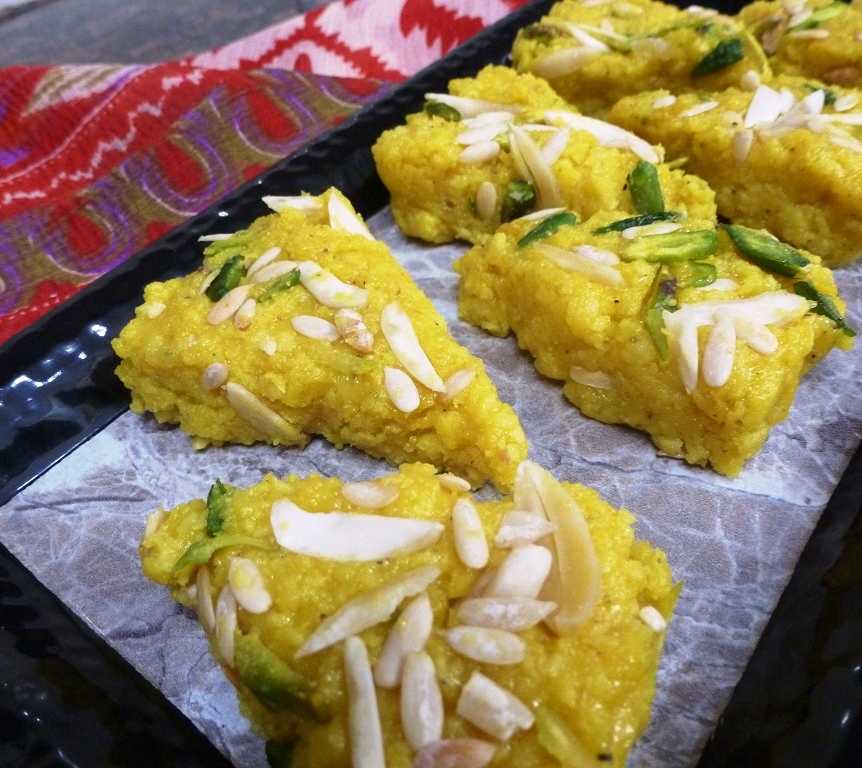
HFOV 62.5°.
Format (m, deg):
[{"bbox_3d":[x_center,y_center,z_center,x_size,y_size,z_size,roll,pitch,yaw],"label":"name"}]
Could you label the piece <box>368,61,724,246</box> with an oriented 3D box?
[{"bbox_3d":[0.030,-0.050,0.176,0.049,0.022,0.084,-39,52,-25],"label":"piece"}]

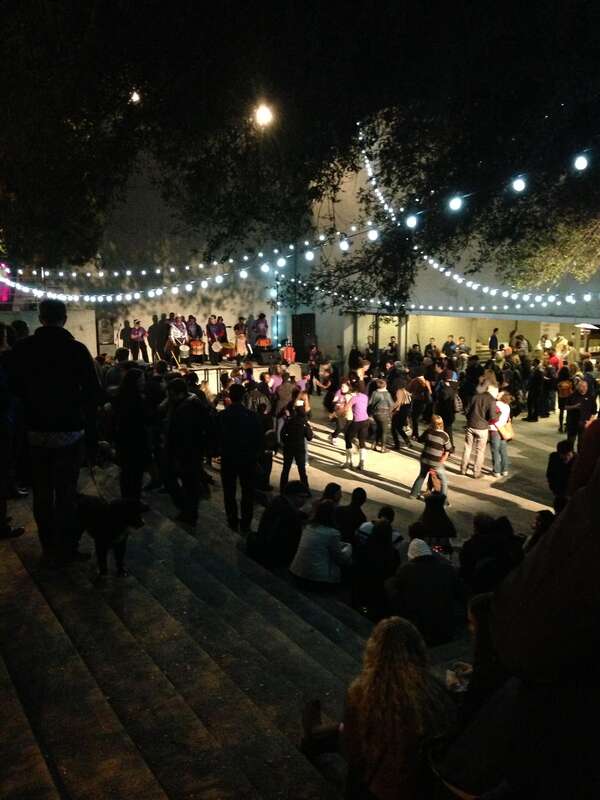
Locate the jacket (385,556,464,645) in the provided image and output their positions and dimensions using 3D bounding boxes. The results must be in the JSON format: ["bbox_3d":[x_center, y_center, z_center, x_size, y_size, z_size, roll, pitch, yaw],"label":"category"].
[{"bbox_3d":[1.037,1.661,6.350,0.600,0.660,0.430,3,9,20],"label":"jacket"}]

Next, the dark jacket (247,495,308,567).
[{"bbox_3d":[-0.220,1.368,7.950,0.600,0.670,0.500,6,9,40],"label":"dark jacket"}]

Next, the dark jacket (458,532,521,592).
[{"bbox_3d":[1.980,1.689,8.000,0.580,0.640,0.500,4,8,30],"label":"dark jacket"}]

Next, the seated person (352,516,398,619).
[{"bbox_3d":[0.690,1.478,6.800,0.480,0.940,0.660,4,8,32],"label":"seated person"}]

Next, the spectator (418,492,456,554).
[{"bbox_3d":[1.710,1.609,9.500,0.520,0.890,0.620,2,7,20],"label":"spectator"}]

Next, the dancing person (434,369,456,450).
[{"bbox_3d":[3.304,0.267,17.200,0.500,1.800,0.420,-2,7,-15],"label":"dancing person"}]

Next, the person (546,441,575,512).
[{"bbox_3d":[3.326,1.316,9.700,0.380,1.580,0.480,1,8,5],"label":"person"}]

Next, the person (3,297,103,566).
[{"bbox_3d":[-1.747,0.211,5.450,0.600,1.820,0.400,-1,8,-8],"label":"person"}]

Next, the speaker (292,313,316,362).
[{"bbox_3d":[0.147,-2.276,28.000,0.750,1.800,0.650,-2,8,-11],"label":"speaker"}]

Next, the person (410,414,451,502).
[{"bbox_3d":[2.173,0.971,12.700,0.620,1.450,0.550,-1,7,-12],"label":"person"}]

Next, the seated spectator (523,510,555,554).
[{"bbox_3d":[2.589,1.718,8.175,0.750,1.100,0.520,6,10,40],"label":"seated spectator"}]

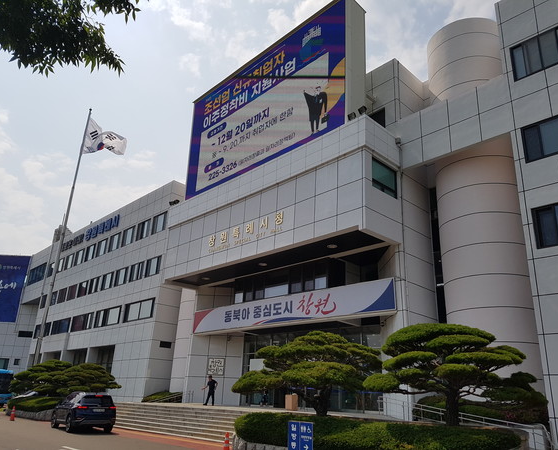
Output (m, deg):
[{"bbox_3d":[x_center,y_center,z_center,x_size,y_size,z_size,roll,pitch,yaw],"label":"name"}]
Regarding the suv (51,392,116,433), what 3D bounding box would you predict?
[{"bbox_3d":[-9.415,8.901,21.609,1.880,1.680,4.700,17,-25,-32],"label":"suv"}]

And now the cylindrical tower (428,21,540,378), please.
[{"bbox_3d":[10.349,-0.959,22.967,4.205,20.688,4.205,3,-21,1],"label":"cylindrical tower"}]

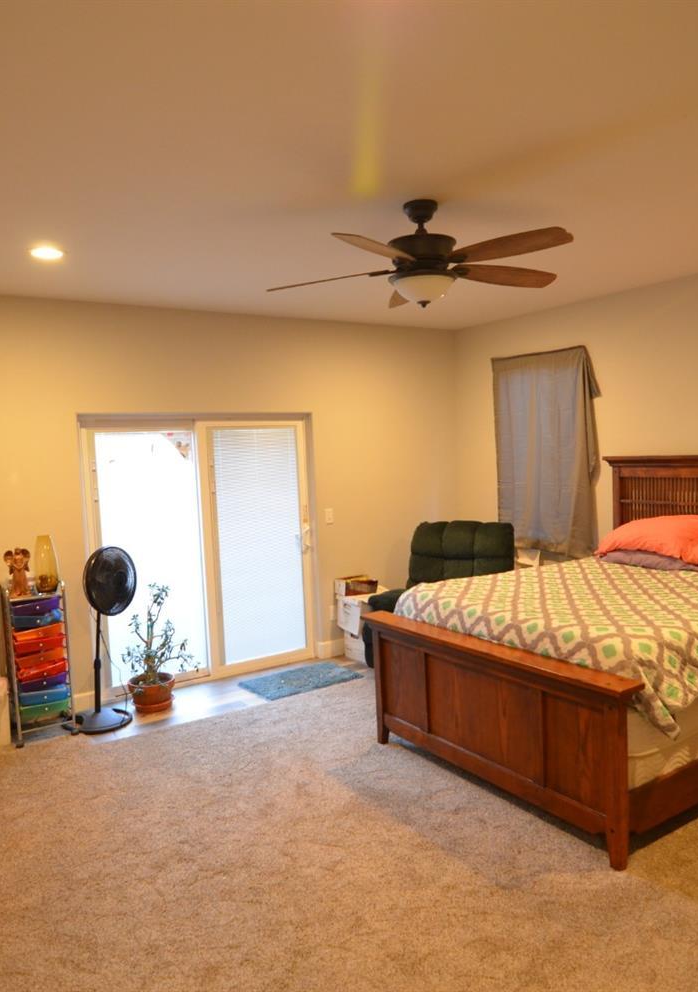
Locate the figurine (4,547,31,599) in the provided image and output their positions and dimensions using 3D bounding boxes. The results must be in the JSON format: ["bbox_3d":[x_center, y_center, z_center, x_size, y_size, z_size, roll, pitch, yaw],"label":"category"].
[{"bbox_3d":[-2.042,0.477,4.097,0.160,0.300,0.110,-5,5,-30],"label":"figurine"}]

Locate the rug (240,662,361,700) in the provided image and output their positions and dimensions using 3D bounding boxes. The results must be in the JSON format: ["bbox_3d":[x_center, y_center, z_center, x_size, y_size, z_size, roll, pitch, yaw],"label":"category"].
[{"bbox_3d":[-0.351,1.374,4.976,0.785,0.015,0.445,-5,5,-31],"label":"rug"}]

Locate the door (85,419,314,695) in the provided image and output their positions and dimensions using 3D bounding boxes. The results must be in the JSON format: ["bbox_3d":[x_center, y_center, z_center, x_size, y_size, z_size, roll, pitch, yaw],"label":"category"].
[{"bbox_3d":[-1.056,0.418,5.105,1.700,1.990,0.120,-5,4,-32],"label":"door"}]

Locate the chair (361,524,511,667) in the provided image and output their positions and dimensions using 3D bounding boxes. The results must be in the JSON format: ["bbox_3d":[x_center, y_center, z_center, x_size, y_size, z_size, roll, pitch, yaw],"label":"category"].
[{"bbox_3d":[0.785,0.773,5.330,0.980,1.060,0.930,0,5,26],"label":"chair"}]

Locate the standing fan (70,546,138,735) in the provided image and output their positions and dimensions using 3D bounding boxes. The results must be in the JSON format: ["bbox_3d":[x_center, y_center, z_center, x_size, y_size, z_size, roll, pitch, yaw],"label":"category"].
[{"bbox_3d":[-1.642,0.902,4.335,0.420,1.170,0.450,0,5,28],"label":"standing fan"}]

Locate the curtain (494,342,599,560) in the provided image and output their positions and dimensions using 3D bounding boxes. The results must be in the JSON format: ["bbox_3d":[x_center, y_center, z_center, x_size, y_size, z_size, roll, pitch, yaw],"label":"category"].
[{"bbox_3d":[1.593,-0.355,5.409,0.100,1.640,0.970,-6,5,-39],"label":"curtain"}]

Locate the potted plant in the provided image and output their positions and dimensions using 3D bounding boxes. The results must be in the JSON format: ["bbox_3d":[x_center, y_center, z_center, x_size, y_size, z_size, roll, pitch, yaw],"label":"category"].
[{"bbox_3d":[-1.351,1.052,4.667,0.480,0.860,0.420,-5,4,-32],"label":"potted plant"}]

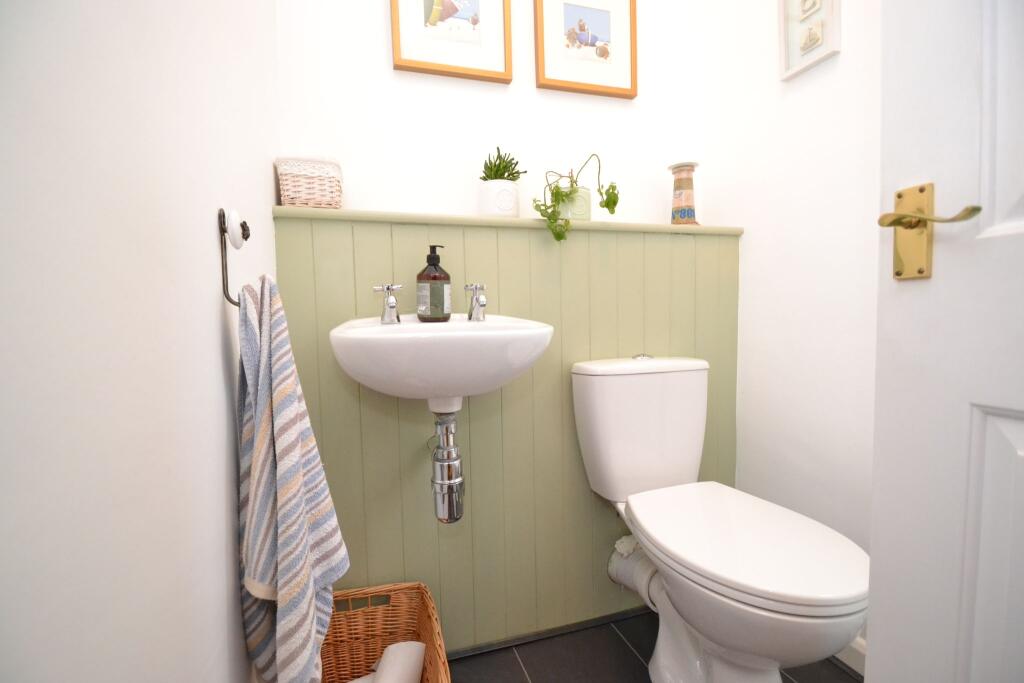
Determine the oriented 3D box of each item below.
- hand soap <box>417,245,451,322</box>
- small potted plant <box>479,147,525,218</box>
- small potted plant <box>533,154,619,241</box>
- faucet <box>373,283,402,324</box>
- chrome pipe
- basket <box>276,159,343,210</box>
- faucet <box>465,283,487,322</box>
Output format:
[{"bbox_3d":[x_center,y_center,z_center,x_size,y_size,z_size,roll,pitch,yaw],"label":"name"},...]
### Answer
[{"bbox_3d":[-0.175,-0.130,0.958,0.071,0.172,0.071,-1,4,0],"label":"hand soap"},{"bbox_3d":[-0.022,-0.404,1.100,0.130,0.192,0.110,-2,4,-16],"label":"small potted plant"},{"bbox_3d":[0.171,-0.380,1.133,0.252,0.241,0.145,-2,4,-16],"label":"small potted plant"},{"bbox_3d":[-0.265,-0.083,0.916,0.062,0.086,0.100,-2,4,-16],"label":"faucet"},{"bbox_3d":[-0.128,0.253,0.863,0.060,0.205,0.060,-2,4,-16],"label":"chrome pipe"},{"bbox_3d":[-0.455,-0.346,0.982,0.132,0.110,0.100,-2,4,-16],"label":"basket"},{"bbox_3d":[-0.079,-0.090,0.970,0.048,0.086,0.095,-2,4,-16],"label":"faucet"}]

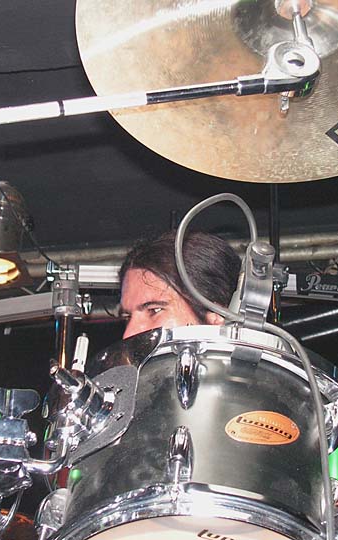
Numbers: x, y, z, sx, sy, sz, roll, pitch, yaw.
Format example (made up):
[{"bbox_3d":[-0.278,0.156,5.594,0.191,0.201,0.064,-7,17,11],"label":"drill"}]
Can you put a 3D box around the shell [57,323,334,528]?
[{"bbox_3d":[0.044,0.248,1.301,0.325,0.215,0.325,5,-40,2],"label":"shell"}]

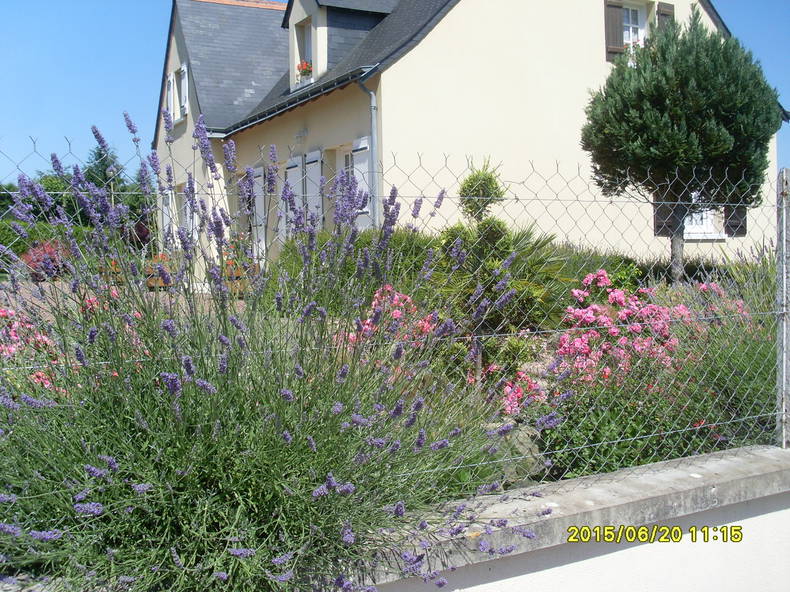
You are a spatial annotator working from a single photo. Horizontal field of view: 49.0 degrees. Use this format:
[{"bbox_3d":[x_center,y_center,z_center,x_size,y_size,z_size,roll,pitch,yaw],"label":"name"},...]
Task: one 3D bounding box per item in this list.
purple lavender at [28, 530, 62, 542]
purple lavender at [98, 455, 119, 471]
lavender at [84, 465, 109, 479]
[{"bbox_3d":[-0.629,0.433,1.560,0.062,0.021,0.021,-5,-13,-19],"label":"purple lavender"},{"bbox_3d":[-0.542,0.315,1.640,0.048,0.022,0.022,39,-22,23],"label":"purple lavender"},{"bbox_3d":[-0.561,0.330,1.630,0.050,0.021,0.021,24,-18,-17],"label":"lavender"}]

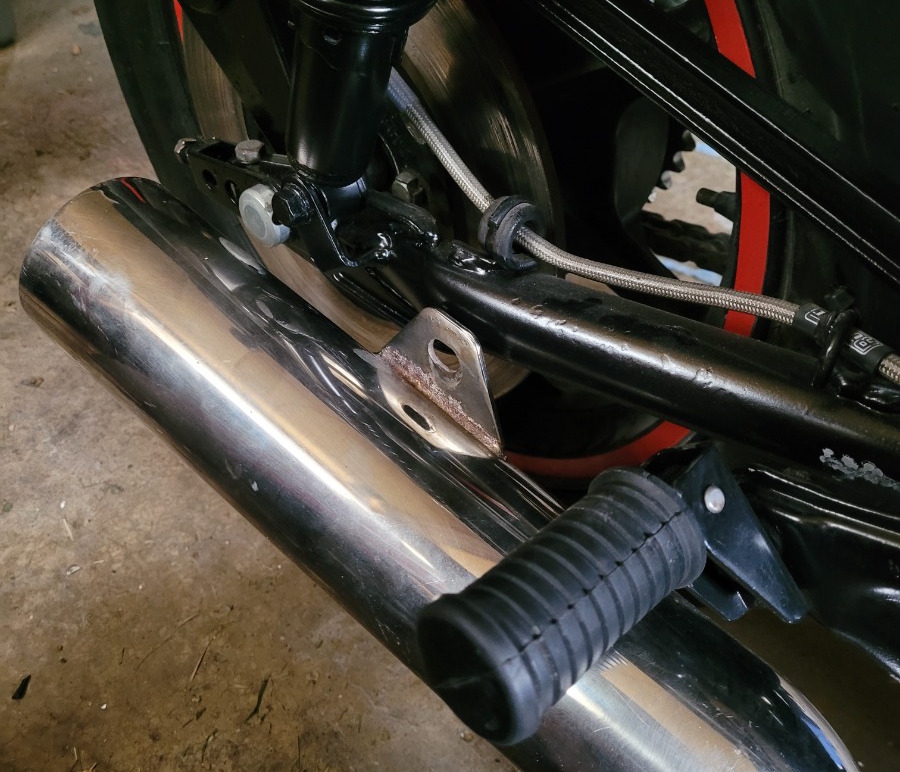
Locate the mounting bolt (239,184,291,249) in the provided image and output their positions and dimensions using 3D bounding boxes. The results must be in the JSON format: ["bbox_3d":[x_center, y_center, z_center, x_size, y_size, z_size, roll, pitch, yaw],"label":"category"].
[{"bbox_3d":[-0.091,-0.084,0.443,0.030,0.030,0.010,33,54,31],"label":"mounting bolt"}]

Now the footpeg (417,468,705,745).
[{"bbox_3d":[0.033,0.062,0.265,0.085,0.043,0.043,-32,51,-30],"label":"footpeg"}]

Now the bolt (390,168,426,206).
[{"bbox_3d":[-0.022,-0.099,0.449,0.015,0.015,0.009,33,54,31],"label":"bolt"}]

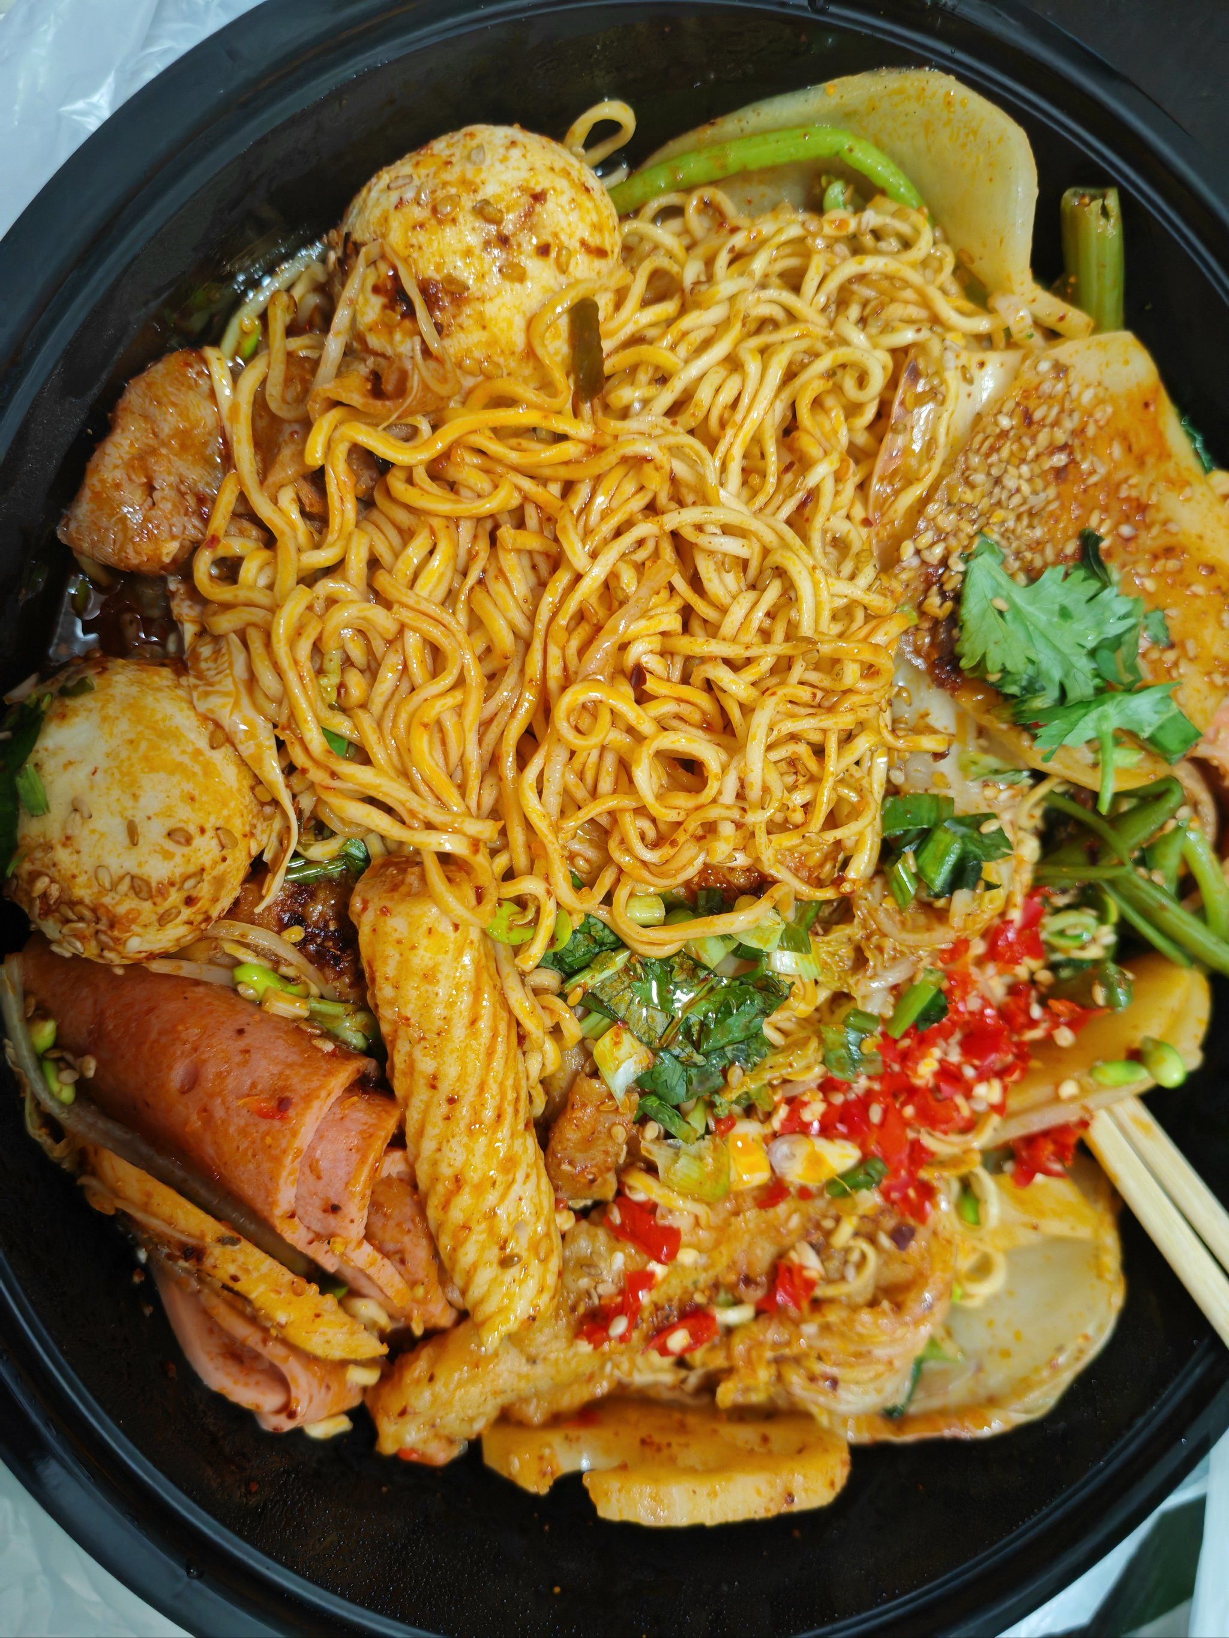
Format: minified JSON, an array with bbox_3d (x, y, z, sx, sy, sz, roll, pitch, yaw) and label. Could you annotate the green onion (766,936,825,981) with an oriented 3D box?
[{"bbox_3d":[0.027,0.022,0.194,0.009,0.004,0.005,22,85,-21],"label":"green onion"}]

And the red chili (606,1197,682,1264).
[{"bbox_3d":[0.004,0.061,0.191,0.013,0.004,0.005,40,77,-20],"label":"red chili"}]

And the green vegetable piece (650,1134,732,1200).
[{"bbox_3d":[0.010,0.047,0.172,0.010,0.005,0.007,20,85,-23],"label":"green vegetable piece"}]

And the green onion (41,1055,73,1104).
[{"bbox_3d":[-0.070,0.033,0.161,0.002,0.004,0.006,-24,102,-21],"label":"green onion"}]

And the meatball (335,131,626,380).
[{"bbox_3d":[-0.018,-0.075,0.170,0.036,0.035,0.036,-9,96,-20],"label":"meatball"}]

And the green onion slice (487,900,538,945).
[{"bbox_3d":[-0.016,0.016,0.200,0.008,0.004,0.007,20,85,2],"label":"green onion slice"}]

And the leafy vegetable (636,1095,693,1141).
[{"bbox_3d":[0.007,0.044,0.191,0.010,0.004,0.003,43,76,-20],"label":"leafy vegetable"}]

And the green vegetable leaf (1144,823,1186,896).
[{"bbox_3d":[0.093,0.007,0.216,0.006,0.006,0.013,11,89,-21],"label":"green vegetable leaf"}]

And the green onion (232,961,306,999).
[{"bbox_3d":[-0.055,0.026,0.206,0.012,0.005,0.006,18,85,2],"label":"green onion"}]

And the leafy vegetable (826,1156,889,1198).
[{"bbox_3d":[0.035,0.051,0.183,0.009,0.004,0.004,-21,101,-22],"label":"leafy vegetable"}]

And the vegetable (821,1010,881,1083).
[{"bbox_3d":[0.034,0.032,0.181,0.008,0.005,0.009,-2,94,-24],"label":"vegetable"}]

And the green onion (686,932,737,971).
[{"bbox_3d":[0.013,0.018,0.173,0.007,0.004,0.004,28,82,-23],"label":"green onion"}]

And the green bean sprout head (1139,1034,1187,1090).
[{"bbox_3d":[0.087,0.039,0.202,0.005,0.005,0.008,-47,109,-15],"label":"green bean sprout head"}]

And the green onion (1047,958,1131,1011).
[{"bbox_3d":[0.080,0.028,0.219,0.017,0.006,0.008,8,89,-24],"label":"green onion"}]

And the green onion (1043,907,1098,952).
[{"bbox_3d":[0.076,0.019,0.216,0.011,0.005,0.006,-1,93,-24],"label":"green onion"}]

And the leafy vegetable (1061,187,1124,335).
[{"bbox_3d":[0.075,-0.087,0.200,0.009,0.009,0.026,-15,119,-22],"label":"leafy vegetable"}]

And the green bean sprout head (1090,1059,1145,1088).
[{"bbox_3d":[0.078,0.039,0.198,0.009,0.004,0.004,1,92,-24],"label":"green bean sprout head"}]

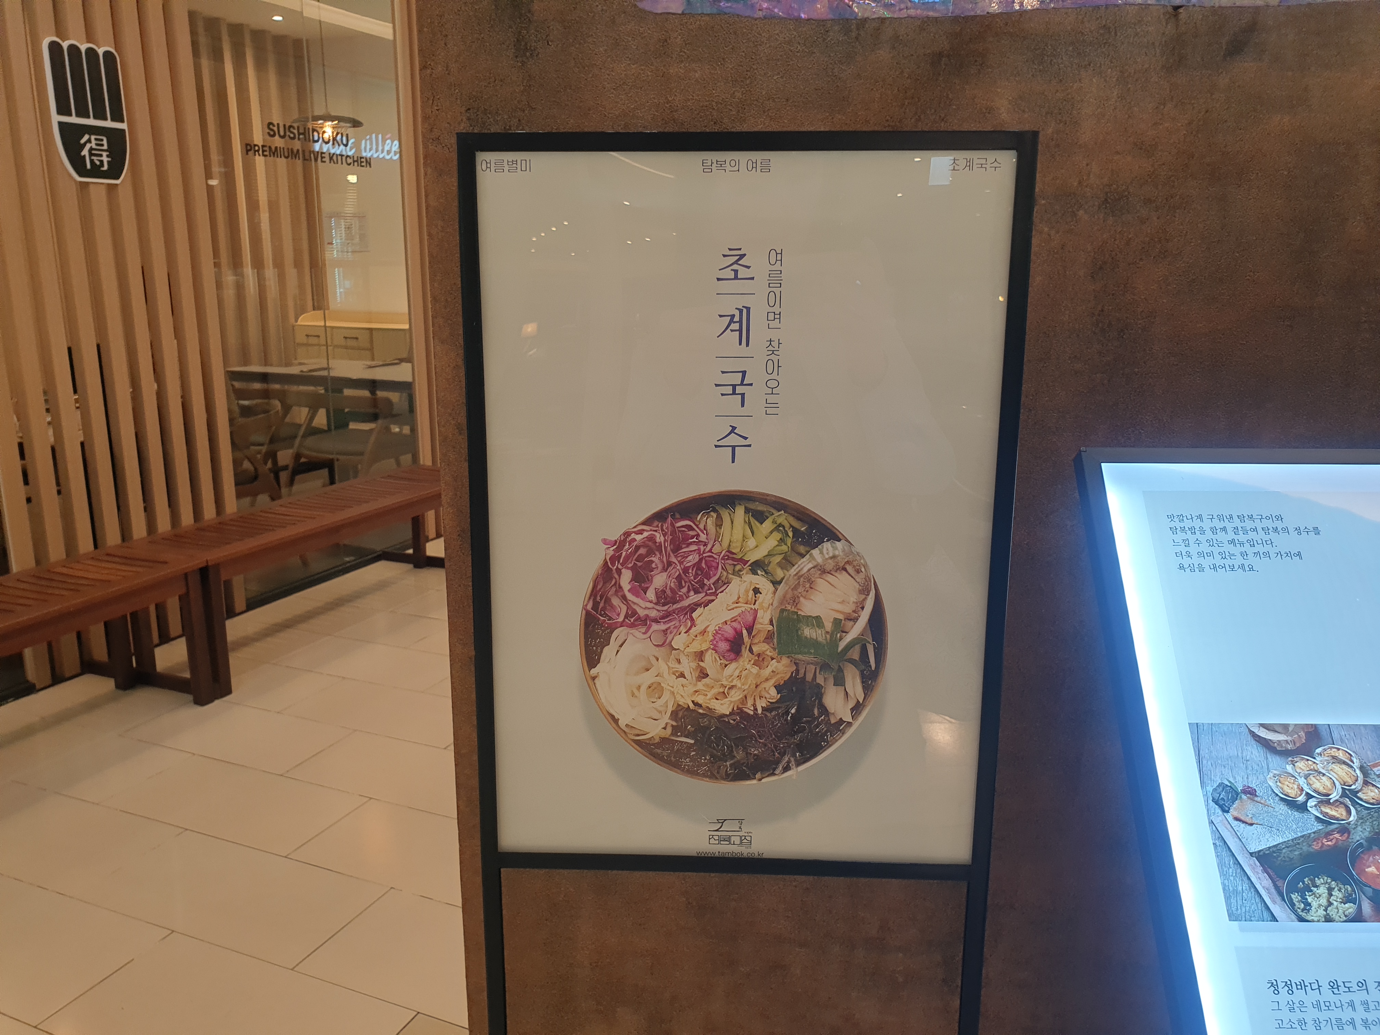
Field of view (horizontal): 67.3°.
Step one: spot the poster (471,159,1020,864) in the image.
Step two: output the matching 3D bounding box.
[{"bbox_3d":[0.039,0.007,0.851,0.415,0.590,0.020,1,11,2],"label":"poster"}]

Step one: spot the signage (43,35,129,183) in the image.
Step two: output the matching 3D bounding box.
[{"bbox_3d":[-1.866,-1.255,3.212,0.030,0.410,0.253,6,14,22],"label":"signage"}]

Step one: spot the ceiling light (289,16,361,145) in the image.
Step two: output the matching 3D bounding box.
[{"bbox_3d":[-2.011,-2.420,5.693,0.400,0.674,0.400,6,14,22],"label":"ceiling light"}]

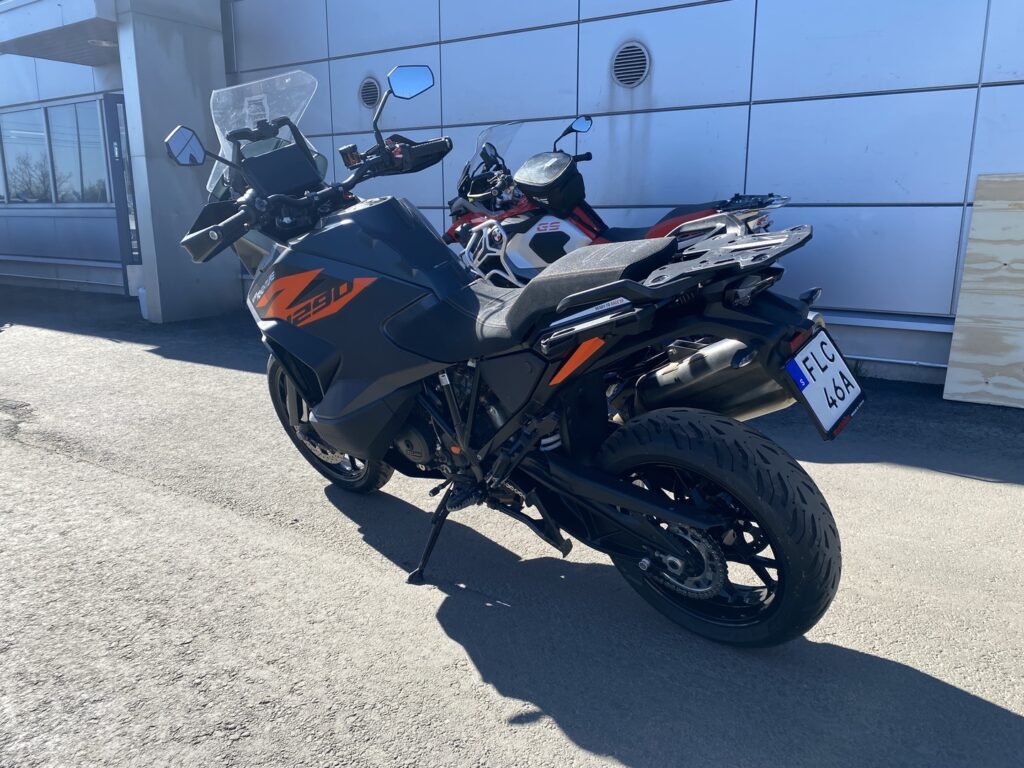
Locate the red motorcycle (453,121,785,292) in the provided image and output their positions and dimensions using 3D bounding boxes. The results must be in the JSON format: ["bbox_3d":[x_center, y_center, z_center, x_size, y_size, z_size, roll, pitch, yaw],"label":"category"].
[{"bbox_3d":[0.429,-0.684,4.202,2.250,1.450,0.940,10,27,39],"label":"red motorcycle"}]

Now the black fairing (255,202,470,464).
[{"bbox_3d":[-0.304,-0.196,2.330,0.860,0.740,0.560,11,31,41],"label":"black fairing"}]

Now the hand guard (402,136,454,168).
[{"bbox_3d":[-0.310,-0.720,2.442,0.180,0.145,0.250,11,35,42],"label":"hand guard"}]

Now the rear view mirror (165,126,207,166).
[{"bbox_3d":[-0.816,-0.589,1.919,0.045,0.100,0.140,0,25,24],"label":"rear view mirror"}]

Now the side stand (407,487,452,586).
[{"bbox_3d":[-0.235,0.451,2.280,0.070,0.324,0.070,22,1,42],"label":"side stand"}]

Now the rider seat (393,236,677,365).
[{"bbox_3d":[0.053,-0.223,1.867,0.720,0.220,0.340,11,35,42],"label":"rider seat"}]

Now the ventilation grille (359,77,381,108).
[{"bbox_3d":[-1.123,-2.300,6.075,0.235,0.235,0.040,8,15,32],"label":"ventilation grille"}]

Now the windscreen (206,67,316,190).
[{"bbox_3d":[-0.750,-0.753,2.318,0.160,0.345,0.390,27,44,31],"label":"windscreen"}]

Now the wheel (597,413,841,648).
[{"bbox_3d":[0.464,0.352,1.859,0.636,0.636,0.172,11,35,42],"label":"wheel"}]

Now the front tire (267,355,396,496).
[{"bbox_3d":[-0.680,0.121,2.889,0.650,0.650,0.125,11,35,41],"label":"front tire"}]

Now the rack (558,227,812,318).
[{"bbox_3d":[0.352,-0.261,1.622,0.512,0.085,0.280,-5,20,47],"label":"rack"}]

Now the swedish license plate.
[{"bbox_3d":[0.616,-0.004,1.516,0.190,0.160,0.020,-32,-1,-40],"label":"swedish license plate"}]

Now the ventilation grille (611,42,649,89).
[{"bbox_3d":[0.777,-2.100,5.051,0.280,0.280,0.030,8,15,31],"label":"ventilation grille"}]

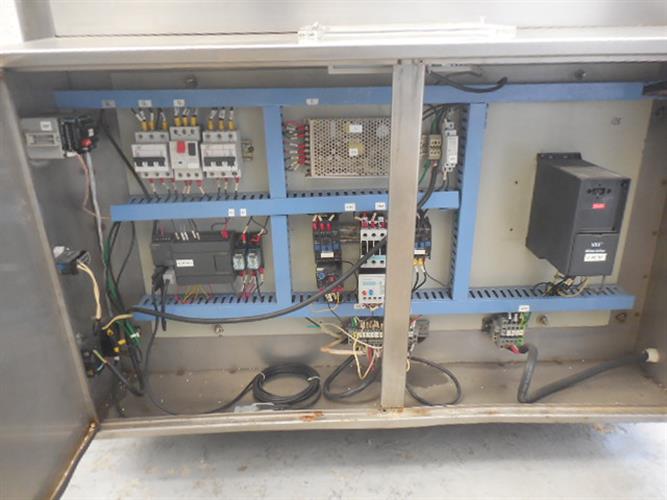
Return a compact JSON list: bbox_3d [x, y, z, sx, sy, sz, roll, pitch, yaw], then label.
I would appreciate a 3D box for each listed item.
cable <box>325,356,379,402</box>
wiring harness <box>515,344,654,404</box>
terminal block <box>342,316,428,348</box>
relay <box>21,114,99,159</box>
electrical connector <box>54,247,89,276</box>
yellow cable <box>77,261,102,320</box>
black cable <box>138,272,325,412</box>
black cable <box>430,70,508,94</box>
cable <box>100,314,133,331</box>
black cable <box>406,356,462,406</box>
[{"bbox_3d":[0.037,0.231,0.872,0.111,0.057,0.050,-1,20,-2],"label":"cable"},{"bbox_3d":[0.477,0.218,0.893,0.294,0.082,0.085,-1,20,-2],"label":"wiring harness"},{"bbox_3d":[0.100,0.140,0.873,0.155,0.055,0.048,-1,20,-2],"label":"terminal block"},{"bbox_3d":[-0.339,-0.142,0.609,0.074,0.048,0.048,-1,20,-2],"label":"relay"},{"bbox_3d":[-0.358,0.011,0.662,0.036,0.030,0.032,-1,20,-2],"label":"electrical connector"},{"bbox_3d":[-0.346,0.060,0.691,0.020,0.095,0.025,-1,20,-2],"label":"yellow cable"},{"bbox_3d":[-0.179,0.136,0.844,0.307,0.268,0.120,-1,20,-2],"label":"black cable"},{"bbox_3d":[0.181,-0.222,0.640,0.114,0.027,0.030,-1,20,-2],"label":"black cable"},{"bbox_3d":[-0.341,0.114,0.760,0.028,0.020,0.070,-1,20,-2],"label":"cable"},{"bbox_3d":[0.174,0.237,0.874,0.120,0.063,0.060,-1,20,-2],"label":"black cable"}]

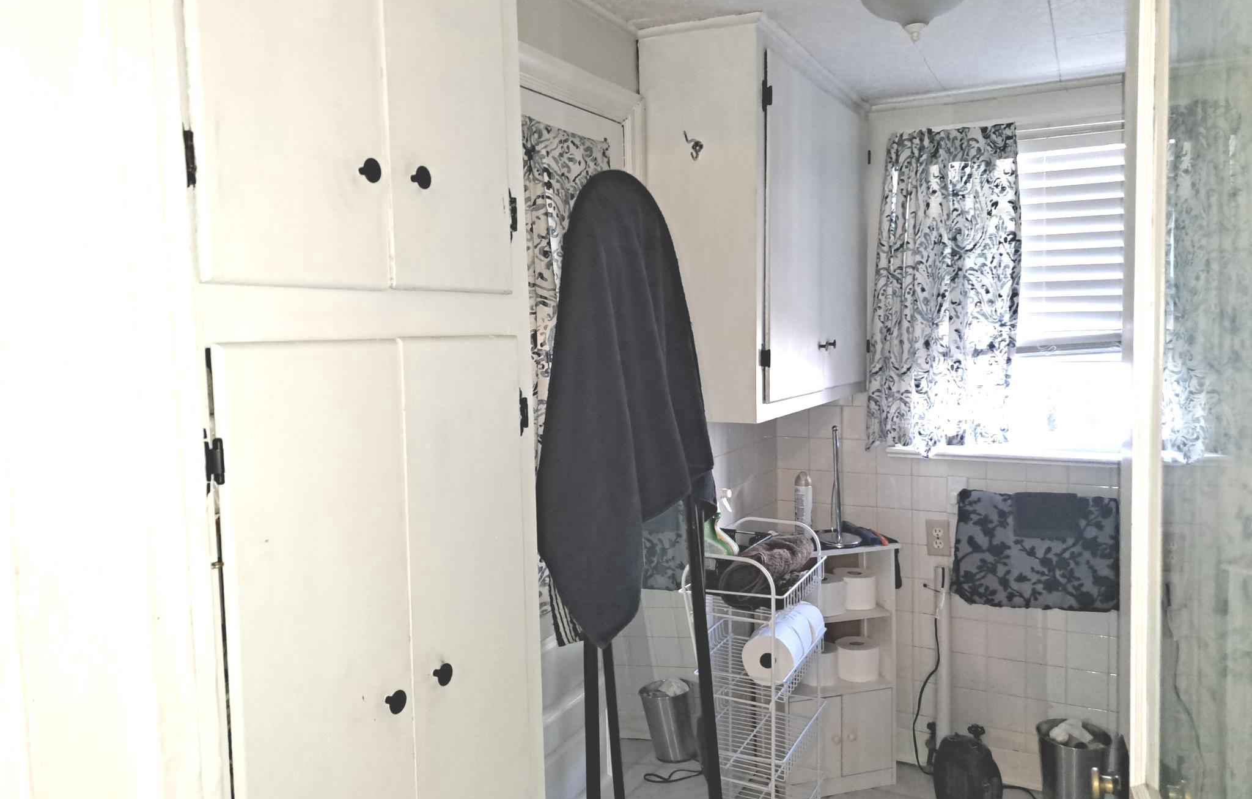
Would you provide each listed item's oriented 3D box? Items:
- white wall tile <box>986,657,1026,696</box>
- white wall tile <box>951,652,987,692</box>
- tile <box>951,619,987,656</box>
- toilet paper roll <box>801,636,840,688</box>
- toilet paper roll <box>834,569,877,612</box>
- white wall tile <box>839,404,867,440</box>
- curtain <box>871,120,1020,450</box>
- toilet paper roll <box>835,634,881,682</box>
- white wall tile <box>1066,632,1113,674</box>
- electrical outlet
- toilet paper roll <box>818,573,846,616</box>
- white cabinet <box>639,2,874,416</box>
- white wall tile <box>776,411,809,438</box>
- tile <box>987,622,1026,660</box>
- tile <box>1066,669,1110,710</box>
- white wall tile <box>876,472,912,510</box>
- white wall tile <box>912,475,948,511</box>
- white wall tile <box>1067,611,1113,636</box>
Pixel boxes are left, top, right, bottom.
[{"bbox_3d":[1.158,0.844,2.646,0.108,0.108,0.010,1,4,29],"label":"white wall tile"},{"bbox_3d":[1.061,0.844,2.697,0.108,0.108,0.009,1,4,28],"label":"white wall tile"},{"bbox_3d":[1.059,0.734,2.691,0.108,0.108,0.010,1,4,29],"label":"tile"},{"bbox_3d":[0.598,0.817,2.689,0.122,0.101,0.122,-1,4,0],"label":"toilet paper roll"},{"bbox_3d":[0.722,0.596,2.736,0.130,0.100,0.130,-1,4,0],"label":"toilet paper roll"},{"bbox_3d":[0.755,0.074,2.800,0.108,0.108,0.009,1,4,28],"label":"white wall tile"},{"bbox_3d":[0.943,-0.321,2.606,0.446,0.978,0.080,1,4,29],"label":"curtain"},{"bbox_3d":[0.732,0.817,2.736,0.131,0.099,0.131,-1,4,0],"label":"toilet paper roll"},{"bbox_3d":[1.349,0.739,2.536,0.108,0.108,0.009,1,4,28],"label":"white wall tile"},{"bbox_3d":[0.975,0.432,2.704,0.072,0.116,0.009,1,4,28],"label":"electrical outlet"},{"bbox_3d":[0.607,0.595,2.657,0.125,0.101,0.125,-1,4,0],"label":"toilet paper roll"},{"bbox_3d":[0.398,-0.416,2.356,0.298,0.862,1.045,1,4,28],"label":"white cabinet"},{"bbox_3d":[0.561,0.073,2.908,0.108,0.108,0.010,1,4,29],"label":"white wall tile"},{"bbox_3d":[1.155,0.735,2.638,0.108,0.108,0.010,1,4,29],"label":"tile"},{"bbox_3d":[1.351,0.848,2.543,0.108,0.108,0.009,1,4,28],"label":"tile"},{"bbox_3d":[0.856,0.294,2.766,0.108,0.108,0.010,1,4,29],"label":"white wall tile"},{"bbox_3d":[0.953,0.296,2.712,0.108,0.108,0.009,1,4,28],"label":"white wall tile"},{"bbox_3d":[1.345,0.628,2.526,0.108,0.108,0.010,1,4,29],"label":"white wall tile"}]

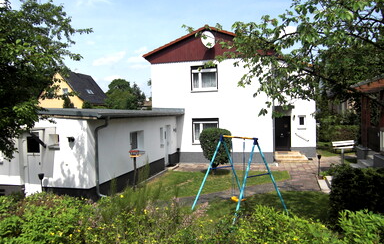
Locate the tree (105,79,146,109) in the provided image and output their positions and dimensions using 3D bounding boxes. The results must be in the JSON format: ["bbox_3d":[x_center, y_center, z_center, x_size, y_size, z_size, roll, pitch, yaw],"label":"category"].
[{"bbox_3d":[-11.102,-2.798,52.027,6.800,9.000,6.800,-2,1,0],"label":"tree"}]

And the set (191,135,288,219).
[{"bbox_3d":[1.229,1.384,8.156,1.650,2.020,1.700,-2,2,-30],"label":"set"}]

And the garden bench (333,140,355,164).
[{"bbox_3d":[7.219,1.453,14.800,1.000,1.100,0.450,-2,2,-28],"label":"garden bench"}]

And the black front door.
[{"bbox_3d":[5.300,0.680,18.050,0.930,2.020,0.100,-1,1,15],"label":"black front door"}]

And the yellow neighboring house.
[{"bbox_3d":[-18.933,-2.641,50.431,7.800,9.200,9.400,-1,1,11],"label":"yellow neighboring house"}]

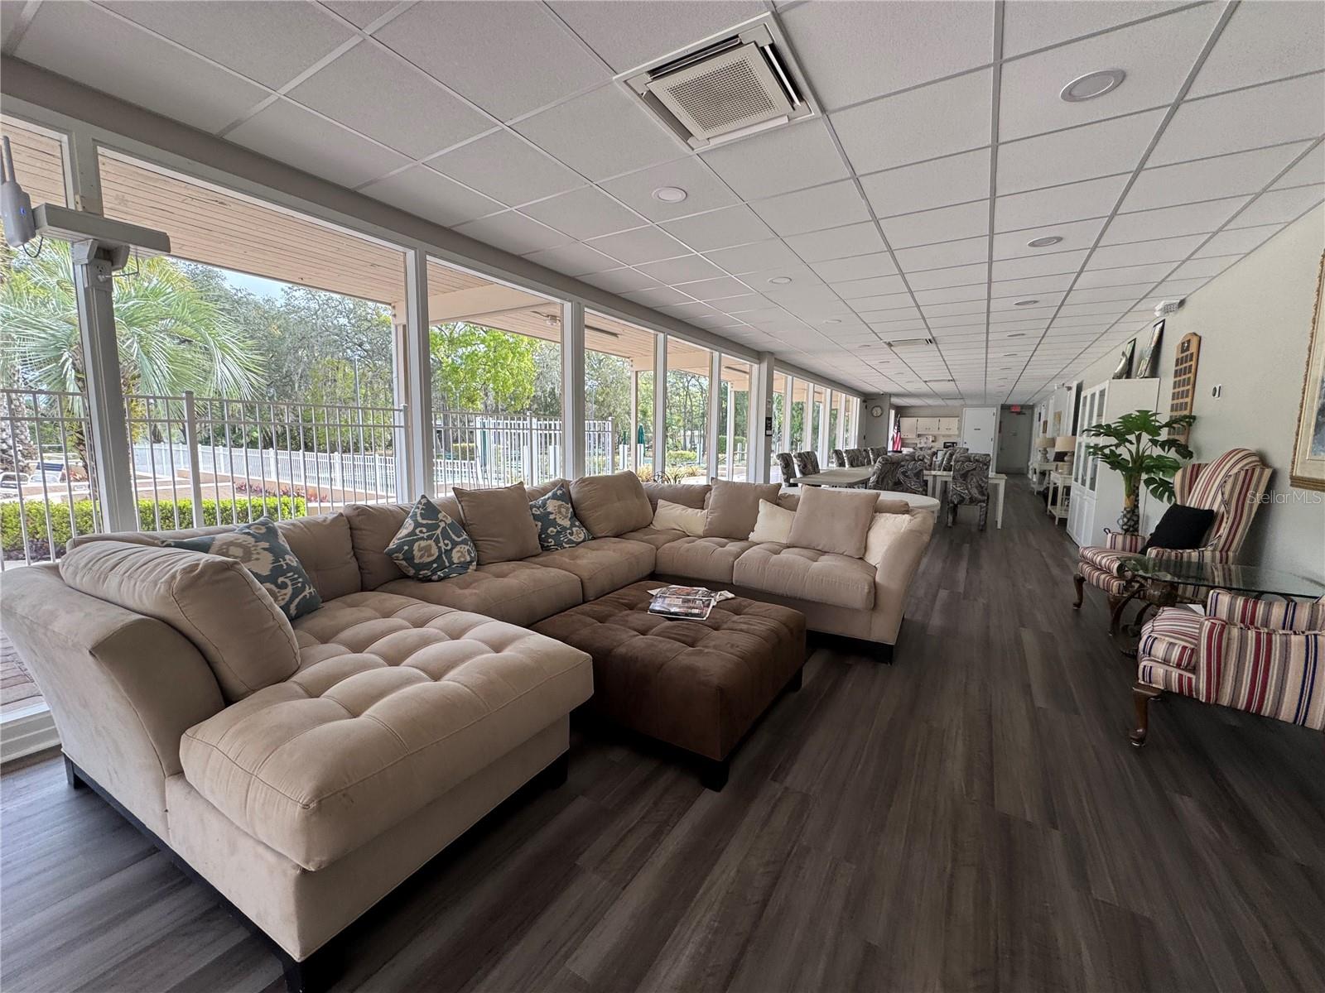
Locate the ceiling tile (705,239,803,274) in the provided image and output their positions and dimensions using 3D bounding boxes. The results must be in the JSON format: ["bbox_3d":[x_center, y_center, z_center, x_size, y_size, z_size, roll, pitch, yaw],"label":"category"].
[{"bbox_3d":[0.682,-1.773,3.986,0.603,0.024,0.606,4,7,31],"label":"ceiling tile"}]

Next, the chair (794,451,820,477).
[{"bbox_3d":[2.275,-0.100,7.736,0.620,1.045,0.480,5,8,35],"label":"chair"}]

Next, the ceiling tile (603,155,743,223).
[{"bbox_3d":[0.054,-1.681,2.962,0.595,0.020,0.595,4,7,31],"label":"ceiling tile"}]

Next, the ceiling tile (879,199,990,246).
[{"bbox_3d":[1.723,-1.698,3.367,0.603,0.024,0.606,4,7,31],"label":"ceiling tile"}]

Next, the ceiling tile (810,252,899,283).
[{"bbox_3d":[1.519,-1.788,4.202,0.603,0.024,0.606,4,7,31],"label":"ceiling tile"}]

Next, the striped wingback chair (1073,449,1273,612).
[{"bbox_3d":[3.305,0.279,3.534,0.760,1.190,0.710,3,7,19],"label":"striped wingback chair"}]

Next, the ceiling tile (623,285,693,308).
[{"bbox_3d":[-0.021,-1.900,5.118,0.560,0.024,0.606,4,7,31],"label":"ceiling tile"}]

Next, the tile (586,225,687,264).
[{"bbox_3d":[-0.150,-1.774,3.802,0.595,0.020,0.595,4,7,31],"label":"tile"}]

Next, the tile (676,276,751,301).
[{"bbox_3d":[0.486,-1.883,4.859,0.595,0.020,0.595,4,7,31],"label":"tile"}]

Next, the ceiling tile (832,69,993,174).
[{"bbox_3d":[1.101,-1.604,2.340,0.595,0.020,0.595,4,7,31],"label":"ceiling tile"}]

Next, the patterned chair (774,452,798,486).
[{"bbox_3d":[1.930,-0.033,7.402,0.630,1.070,0.470,4,7,29],"label":"patterned chair"}]

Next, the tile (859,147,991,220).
[{"bbox_3d":[1.411,-1.649,2.857,0.601,0.025,0.600,5,7,30],"label":"tile"}]

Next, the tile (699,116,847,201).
[{"bbox_3d":[0.578,-1.642,2.651,0.595,0.020,0.595,4,7,31],"label":"tile"}]

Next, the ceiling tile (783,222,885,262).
[{"bbox_3d":[1.203,-1.736,3.676,0.603,0.024,0.606,4,7,31],"label":"ceiling tile"}]

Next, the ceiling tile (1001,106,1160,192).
[{"bbox_3d":[1.927,-1.607,2.532,0.603,0.024,0.606,4,7,31],"label":"ceiling tile"}]

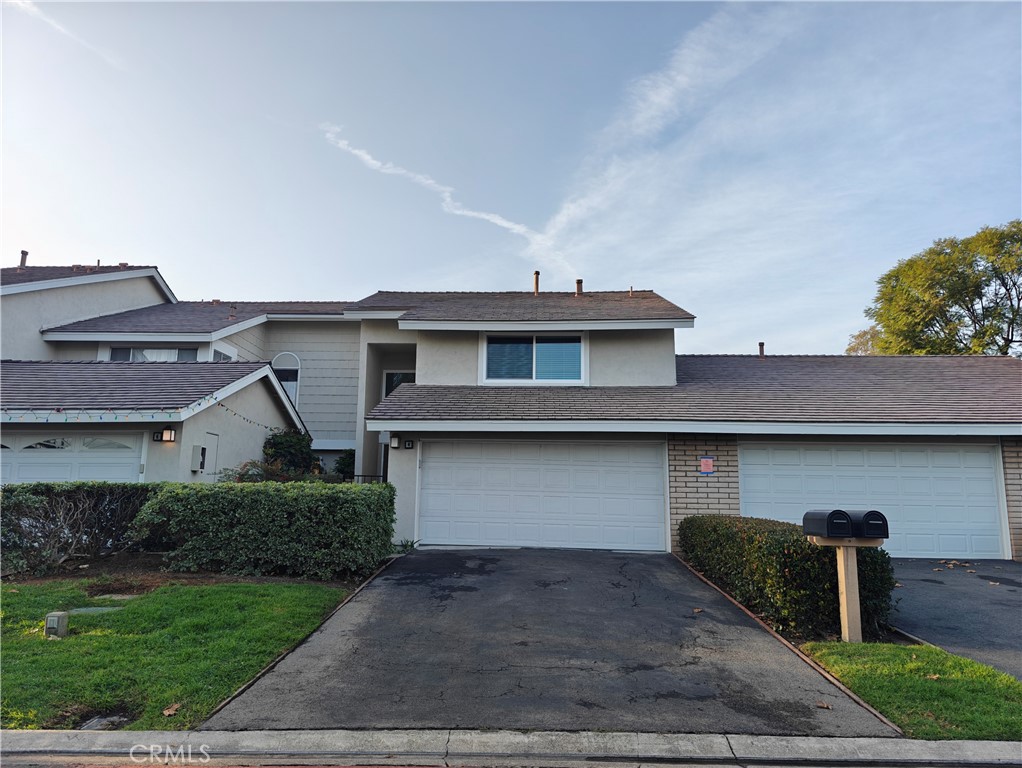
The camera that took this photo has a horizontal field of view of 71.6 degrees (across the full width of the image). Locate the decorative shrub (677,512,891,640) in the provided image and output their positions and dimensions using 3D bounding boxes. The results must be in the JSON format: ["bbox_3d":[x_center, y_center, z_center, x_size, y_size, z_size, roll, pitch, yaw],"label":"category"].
[{"bbox_3d":[3.696,2.601,10.361,1.280,1.100,5.200,1,-9,2],"label":"decorative shrub"}]

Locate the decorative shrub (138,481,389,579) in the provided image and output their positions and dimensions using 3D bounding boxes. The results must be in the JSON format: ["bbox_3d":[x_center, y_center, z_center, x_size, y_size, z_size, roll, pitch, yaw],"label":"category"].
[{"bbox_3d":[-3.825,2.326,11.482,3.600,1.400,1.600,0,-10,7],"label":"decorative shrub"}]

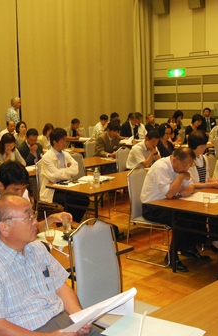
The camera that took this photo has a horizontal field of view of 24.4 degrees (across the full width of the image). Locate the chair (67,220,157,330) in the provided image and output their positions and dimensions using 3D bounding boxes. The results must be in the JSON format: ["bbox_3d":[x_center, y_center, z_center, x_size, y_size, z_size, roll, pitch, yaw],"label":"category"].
[{"bbox_3d":[0.086,0.782,2.801,0.540,0.940,0.440,7,11,44],"label":"chair"}]

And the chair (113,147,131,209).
[{"bbox_3d":[0.400,0.165,7.600,0.566,0.941,0.468,7,11,44],"label":"chair"}]

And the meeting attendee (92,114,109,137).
[{"bbox_3d":[-0.108,-0.708,12.760,0.780,1.230,0.500,6,11,43],"label":"meeting attendee"}]

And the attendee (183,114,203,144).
[{"bbox_3d":[2.068,-0.519,10.969,0.720,1.260,0.480,6,11,43],"label":"attendee"}]

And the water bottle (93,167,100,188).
[{"bbox_3d":[-0.147,0.122,5.833,0.066,0.216,0.066,7,11,44],"label":"water bottle"}]

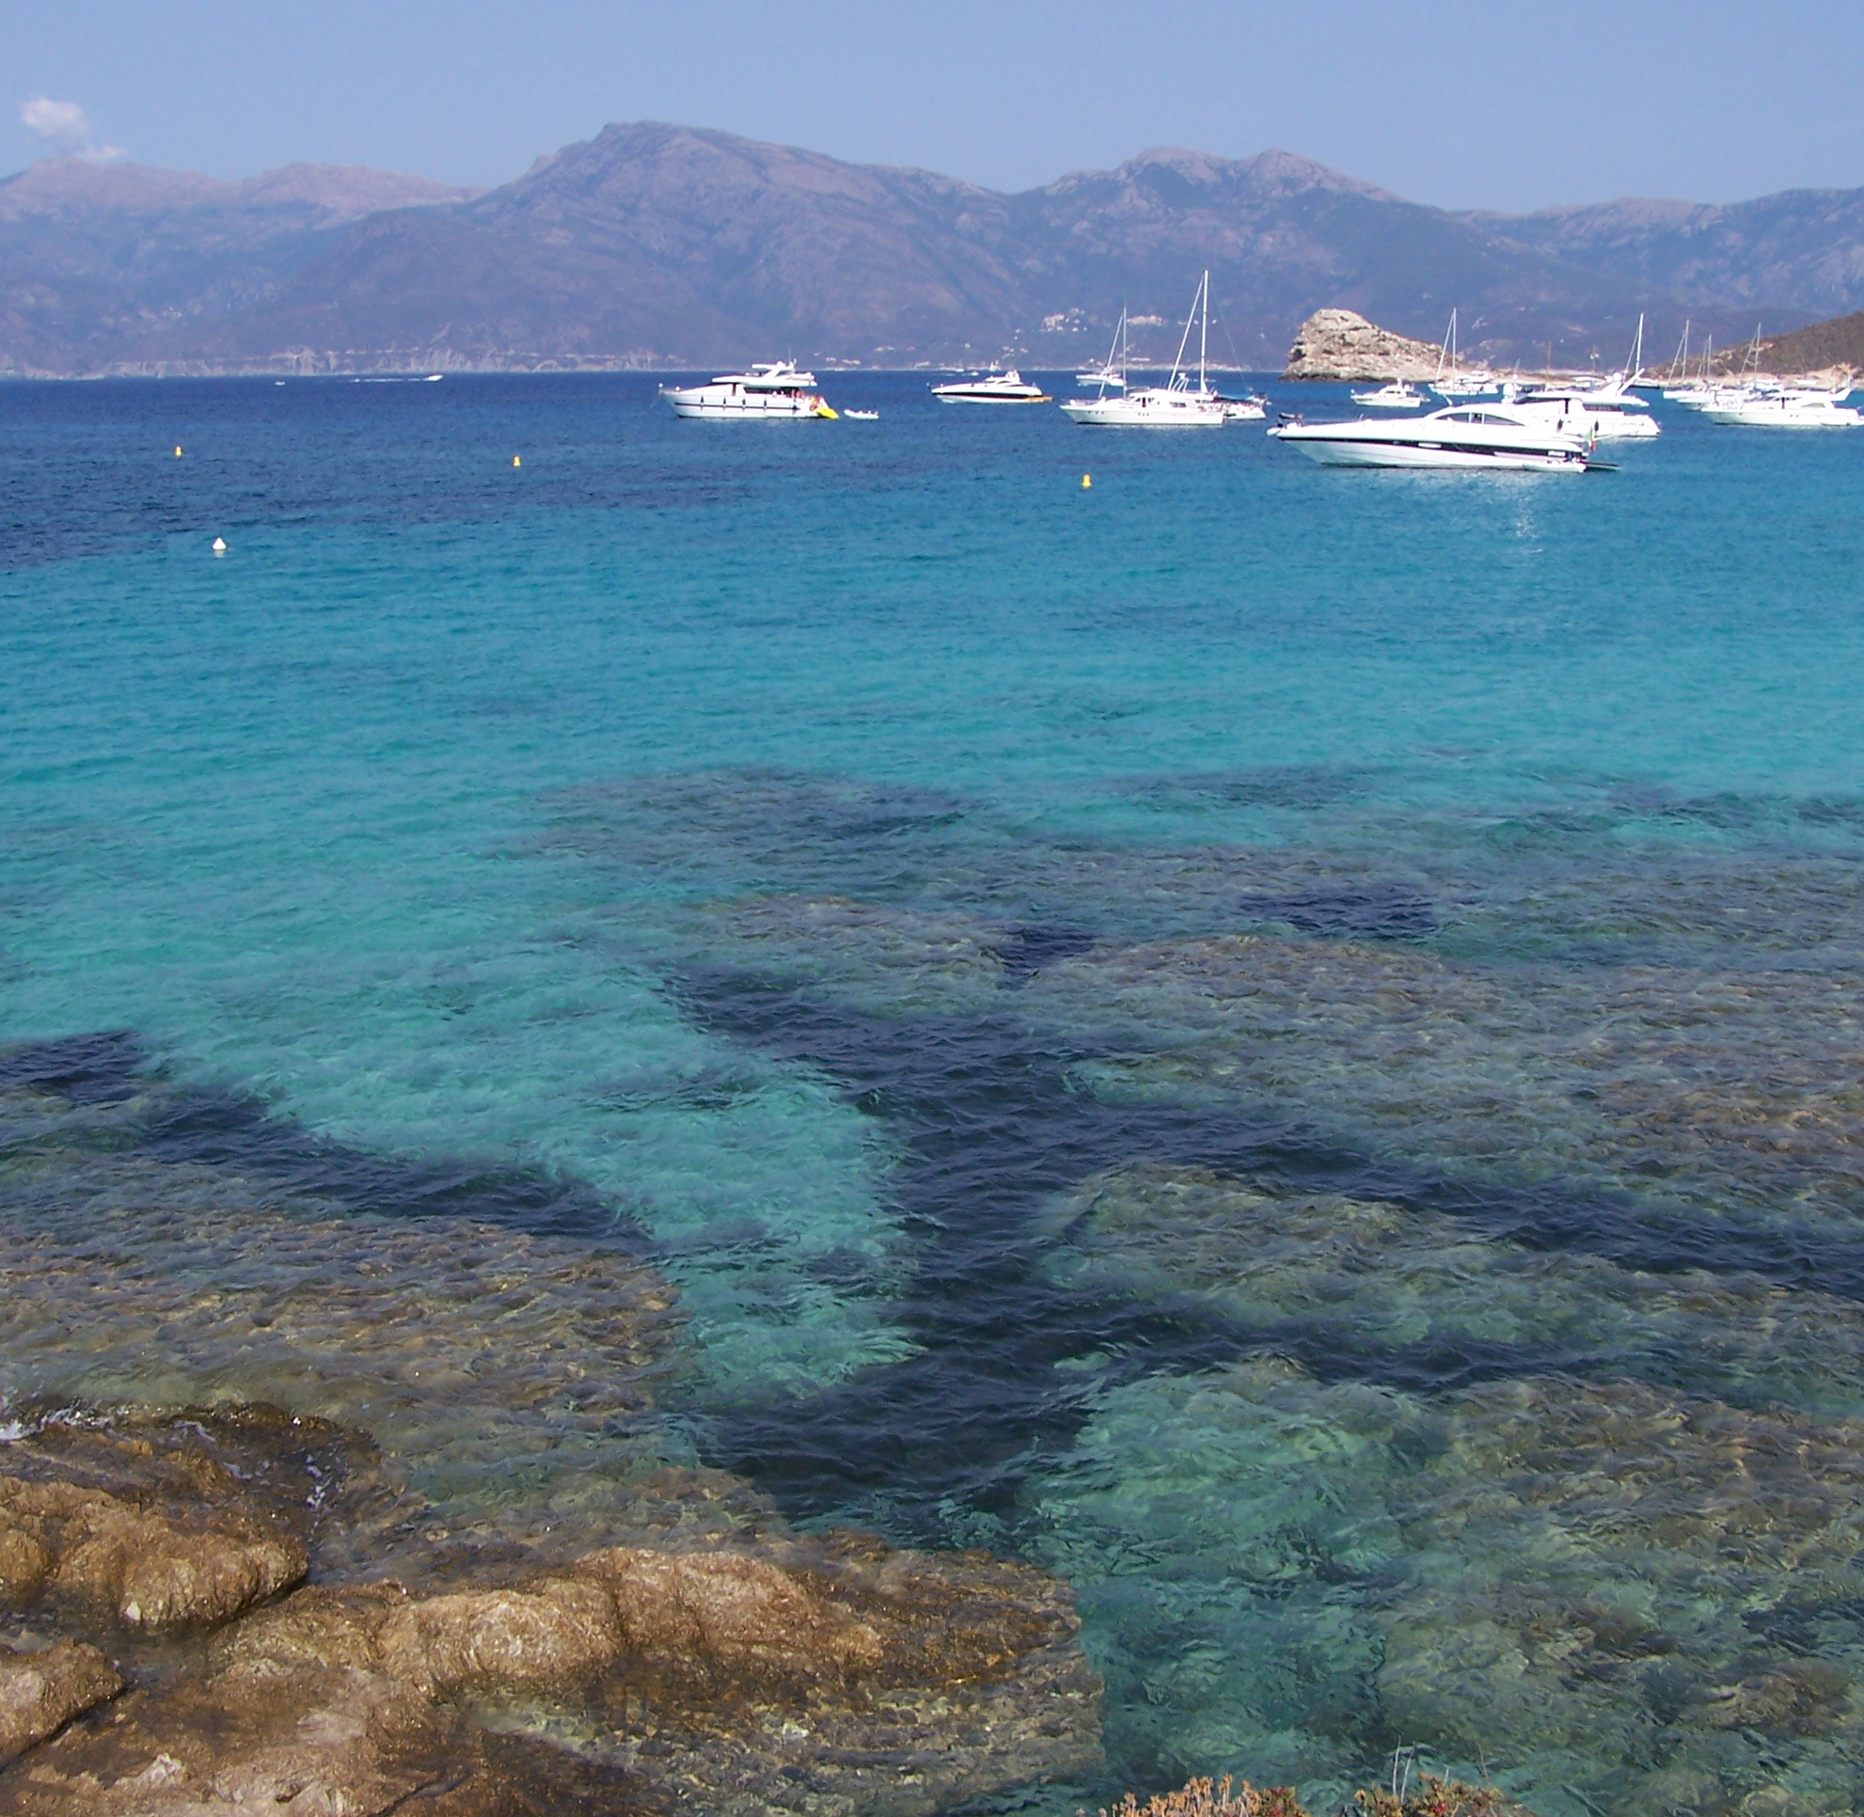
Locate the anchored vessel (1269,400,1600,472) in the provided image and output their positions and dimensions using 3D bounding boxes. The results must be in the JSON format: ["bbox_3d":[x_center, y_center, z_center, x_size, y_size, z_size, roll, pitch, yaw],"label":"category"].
[{"bbox_3d":[28.660,-26.990,151.990,19.000,4.080,4.800,5,13,23],"label":"anchored vessel"}]

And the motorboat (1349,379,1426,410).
[{"bbox_3d":[67.490,-75.880,392.700,11.100,4.330,3.800,3,12,14],"label":"motorboat"}]

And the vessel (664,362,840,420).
[{"bbox_3d":[-20.790,-58.220,299.650,19.940,6.550,5.300,1,12,4],"label":"vessel"}]

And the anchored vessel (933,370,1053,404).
[{"bbox_3d":[9.760,-84.150,428.430,19.120,5.750,4.900,1,12,5],"label":"anchored vessel"}]

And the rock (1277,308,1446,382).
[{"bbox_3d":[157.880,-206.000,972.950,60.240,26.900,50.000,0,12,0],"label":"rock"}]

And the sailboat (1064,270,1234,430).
[{"bbox_3d":[22.860,-56.090,267.630,19.180,15.720,5.000,1,12,7],"label":"sailboat"}]

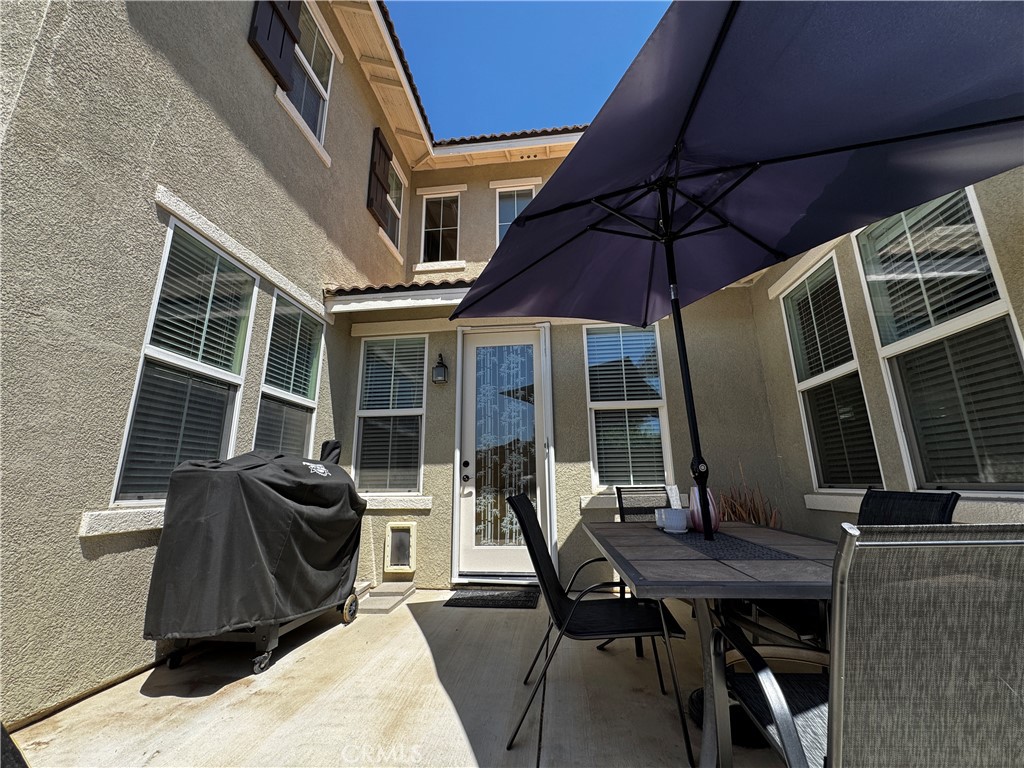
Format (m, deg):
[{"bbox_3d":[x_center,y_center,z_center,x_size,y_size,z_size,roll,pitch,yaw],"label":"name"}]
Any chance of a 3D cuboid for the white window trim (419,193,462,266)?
[{"bbox_3d":[-1.157,-2.548,6.733,0.630,1.240,0.100,-2,-14,6],"label":"white window trim"}]

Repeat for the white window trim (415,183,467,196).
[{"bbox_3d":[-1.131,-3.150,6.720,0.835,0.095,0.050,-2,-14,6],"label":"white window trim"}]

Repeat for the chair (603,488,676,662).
[{"bbox_3d":[1.018,1.176,2.801,0.530,0.930,0.700,-2,-14,6],"label":"chair"}]

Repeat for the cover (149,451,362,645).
[{"bbox_3d":[-1.557,0.988,2.860,0.670,1.020,1.220,-2,-14,6],"label":"cover"}]

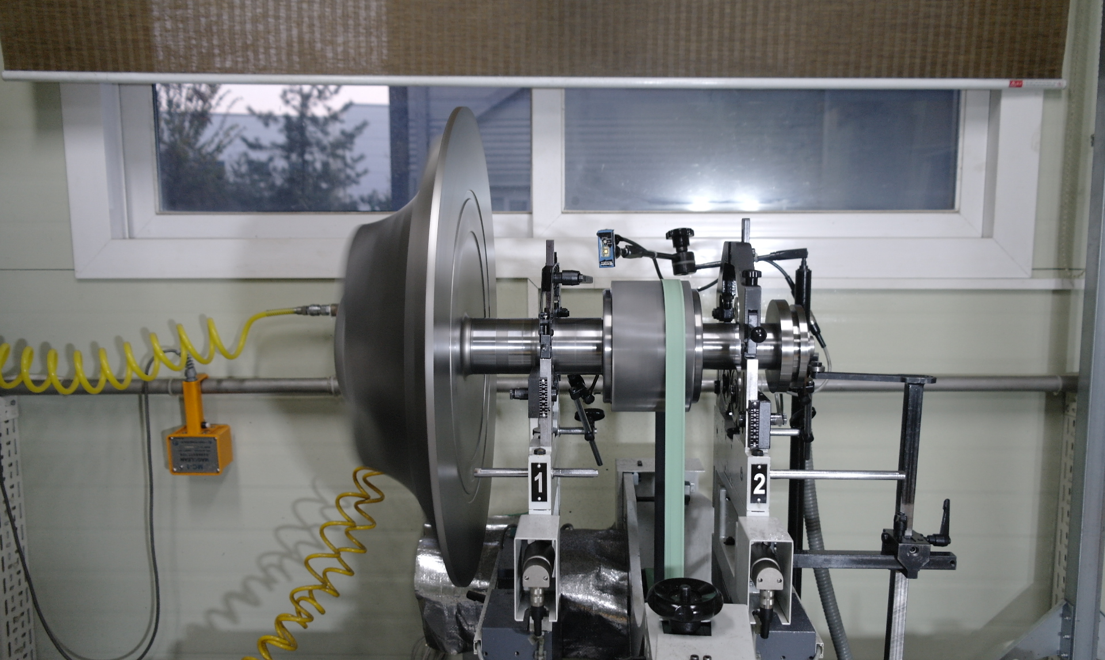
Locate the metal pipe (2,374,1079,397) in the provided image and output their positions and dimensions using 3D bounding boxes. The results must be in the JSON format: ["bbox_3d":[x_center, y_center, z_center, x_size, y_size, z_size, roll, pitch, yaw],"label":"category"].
[{"bbox_3d":[-0.048,0.121,1.940,2.352,0.036,0.036,0,7,2],"label":"metal pipe"}]

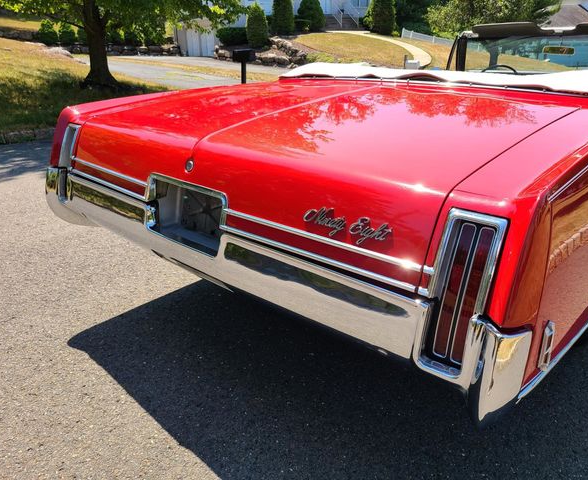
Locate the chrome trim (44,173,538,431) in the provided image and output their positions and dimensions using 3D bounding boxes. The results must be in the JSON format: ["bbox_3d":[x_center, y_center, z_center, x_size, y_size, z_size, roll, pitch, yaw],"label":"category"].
[{"bbox_3d":[-0.281,0.021,1.615,1.970,0.280,0.300,19,27,39],"label":"chrome trim"}]

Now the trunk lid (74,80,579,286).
[{"bbox_3d":[0.042,-0.376,1.837,1.610,0.360,1.140,19,27,39],"label":"trunk lid"}]

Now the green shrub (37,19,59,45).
[{"bbox_3d":[-12.820,-10.828,25.000,1.000,1.270,1.000,-8,22,-24],"label":"green shrub"}]

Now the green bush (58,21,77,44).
[{"bbox_3d":[-11.780,-10.792,25.000,0.920,1.200,0.920,-8,22,-22],"label":"green bush"}]

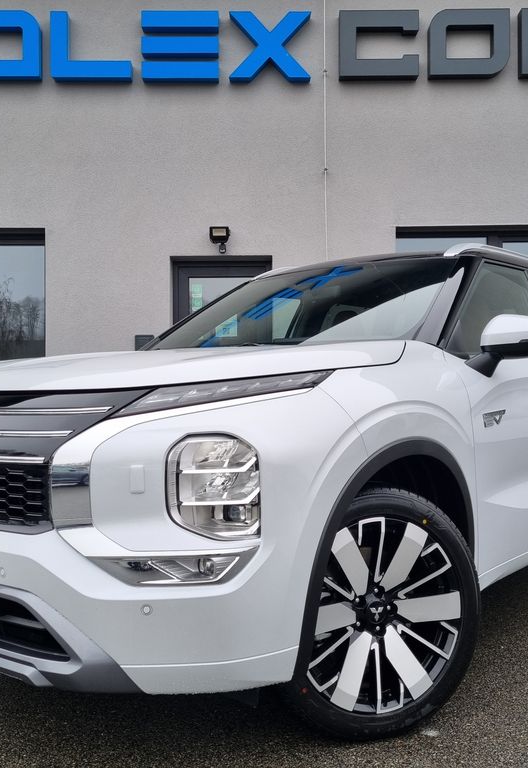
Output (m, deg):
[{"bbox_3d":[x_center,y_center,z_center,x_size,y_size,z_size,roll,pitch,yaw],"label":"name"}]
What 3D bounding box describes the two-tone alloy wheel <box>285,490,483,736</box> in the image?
[{"bbox_3d":[0.290,0.646,2.231,0.725,0.725,0.250,0,-1,-23],"label":"two-tone alloy wheel"}]

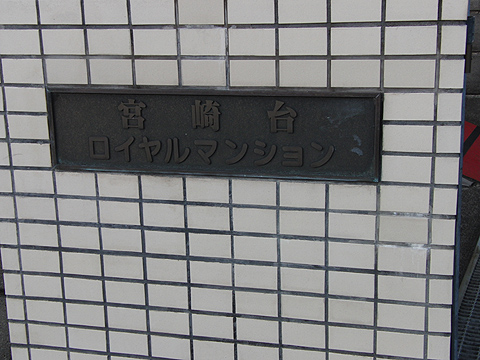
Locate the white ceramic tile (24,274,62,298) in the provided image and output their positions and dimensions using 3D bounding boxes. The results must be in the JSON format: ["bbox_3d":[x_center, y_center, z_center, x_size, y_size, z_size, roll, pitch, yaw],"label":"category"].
[{"bbox_3d":[-0.512,0.274,2.064,0.108,0.061,0.010,3,15,15],"label":"white ceramic tile"}]

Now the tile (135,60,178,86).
[{"bbox_3d":[-0.195,-0.253,1.857,0.108,0.060,0.010,2,15,15],"label":"tile"}]

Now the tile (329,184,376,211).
[{"bbox_3d":[0.258,0.038,1.811,0.108,0.060,0.010,2,15,15],"label":"tile"}]

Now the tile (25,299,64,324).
[{"bbox_3d":[-0.510,0.342,2.081,0.108,0.061,0.010,3,15,15],"label":"tile"}]

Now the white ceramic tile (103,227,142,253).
[{"bbox_3d":[-0.294,0.149,1.971,0.108,0.061,0.010,3,15,15],"label":"white ceramic tile"}]

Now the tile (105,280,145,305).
[{"bbox_3d":[-0.294,0.289,2.038,0.108,0.060,0.010,2,15,14],"label":"tile"}]

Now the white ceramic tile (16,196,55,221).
[{"bbox_3d":[-0.517,0.071,2.011,0.108,0.061,0.010,3,15,15],"label":"white ceramic tile"}]

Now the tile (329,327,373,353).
[{"bbox_3d":[0.276,0.390,1.953,0.108,0.060,0.010,2,15,14],"label":"tile"}]

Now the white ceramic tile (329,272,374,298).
[{"bbox_3d":[0.263,0.245,1.869,0.108,0.060,0.010,3,15,15],"label":"white ceramic tile"}]

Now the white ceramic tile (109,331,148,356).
[{"bbox_3d":[-0.291,0.426,2.073,0.108,0.060,0.010,2,15,14],"label":"white ceramic tile"}]

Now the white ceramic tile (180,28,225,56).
[{"bbox_3d":[-0.087,-0.326,1.857,0.108,0.060,0.010,2,15,14],"label":"white ceramic tile"}]

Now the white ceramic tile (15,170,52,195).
[{"bbox_3d":[-0.539,0.005,2.068,0.108,0.060,0.010,2,15,14],"label":"white ceramic tile"}]

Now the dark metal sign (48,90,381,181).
[{"bbox_3d":[-0.077,-0.110,1.865,0.800,0.200,0.025,2,15,14],"label":"dark metal sign"}]

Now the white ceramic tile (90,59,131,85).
[{"bbox_3d":[-0.307,-0.259,1.886,0.108,0.060,0.010,2,15,15],"label":"white ceramic tile"}]

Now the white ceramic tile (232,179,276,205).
[{"bbox_3d":[0.035,0.029,1.869,0.108,0.060,0.010,2,15,15],"label":"white ceramic tile"}]

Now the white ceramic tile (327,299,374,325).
[{"bbox_3d":[0.266,0.314,1.893,0.108,0.060,0.010,2,15,14],"label":"white ceramic tile"}]

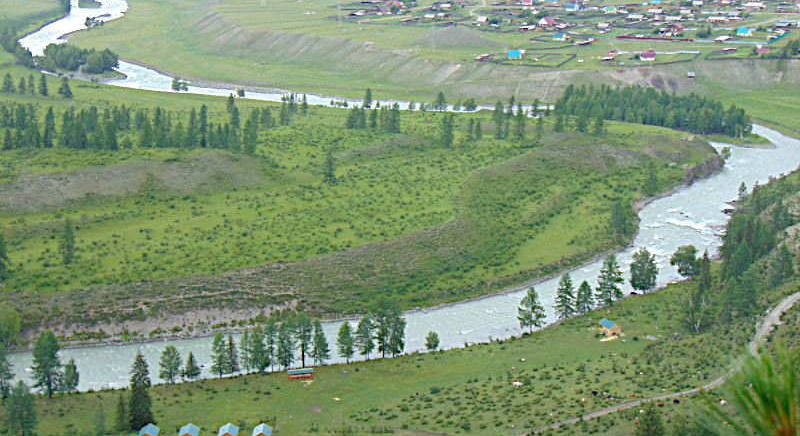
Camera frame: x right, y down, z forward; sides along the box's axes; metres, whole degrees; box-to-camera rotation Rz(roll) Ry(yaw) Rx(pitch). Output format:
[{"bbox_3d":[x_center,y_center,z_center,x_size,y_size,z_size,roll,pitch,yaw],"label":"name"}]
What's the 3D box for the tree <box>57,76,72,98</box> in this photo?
[{"bbox_3d":[-205.720,-80.010,850.230,9.520,12.980,9.520,0,14,0],"label":"tree"}]

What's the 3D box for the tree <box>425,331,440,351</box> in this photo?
[{"bbox_3d":[11.850,44.600,504.800,5.460,7.300,5.300,0,14,1],"label":"tree"}]

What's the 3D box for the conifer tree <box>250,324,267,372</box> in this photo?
[{"bbox_3d":[-47.227,43.632,460.542,5.314,16.813,5.314,0,15,-1],"label":"conifer tree"}]

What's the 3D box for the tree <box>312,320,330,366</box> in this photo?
[{"bbox_3d":[-26.738,42.148,467.156,6.064,16.137,6.064,0,15,-1],"label":"tree"}]

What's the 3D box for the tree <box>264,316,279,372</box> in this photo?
[{"bbox_3d":[-44.840,43.870,481.310,4.860,20.360,4.710,-1,14,-5],"label":"tree"}]

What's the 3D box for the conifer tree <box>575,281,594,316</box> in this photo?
[{"bbox_3d":[69.067,29.774,517.308,7.088,13.180,7.088,0,15,-1],"label":"conifer tree"}]

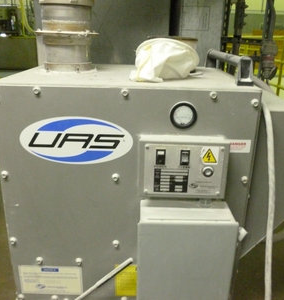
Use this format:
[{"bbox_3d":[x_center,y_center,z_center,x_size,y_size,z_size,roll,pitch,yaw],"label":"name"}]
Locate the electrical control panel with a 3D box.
[{"bbox_3d":[0.117,0.050,0.944,0.249,0.169,0.065,1,20,0],"label":"electrical control panel"}]

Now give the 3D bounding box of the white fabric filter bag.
[{"bbox_3d":[0.086,-0.309,1.100,0.251,0.126,0.250,1,20,0],"label":"white fabric filter bag"}]

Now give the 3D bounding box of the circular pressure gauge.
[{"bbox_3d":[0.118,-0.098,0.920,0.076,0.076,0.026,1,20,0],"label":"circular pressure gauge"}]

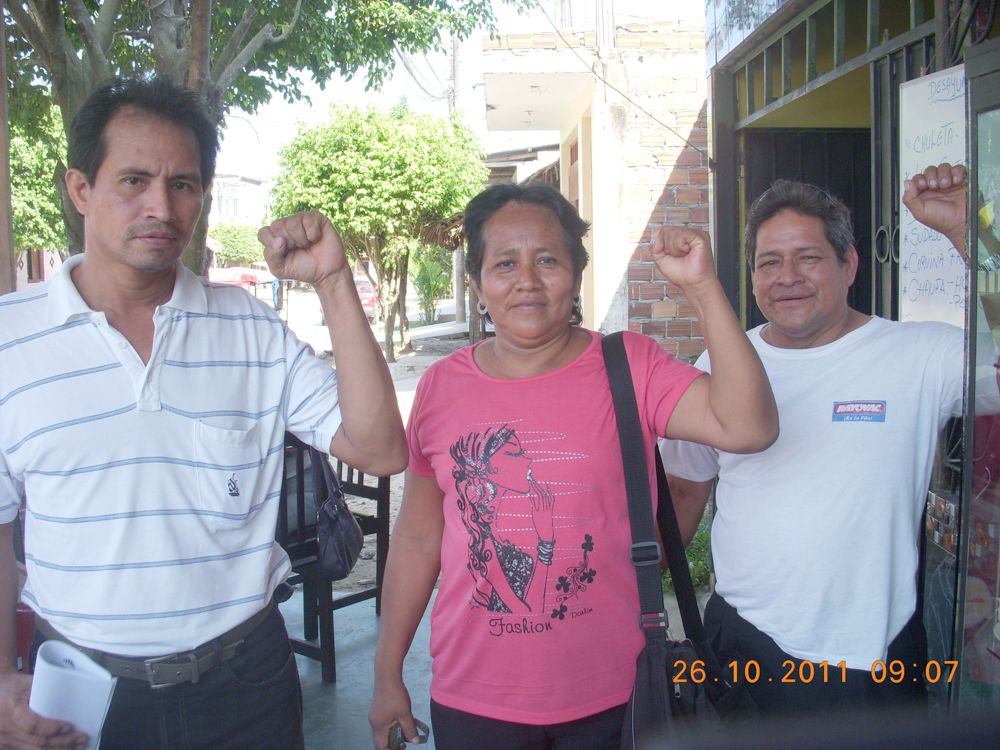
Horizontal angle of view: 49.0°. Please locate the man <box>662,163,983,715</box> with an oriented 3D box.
[{"bbox_3d":[0.550,0.472,1.853,0.580,1.630,0.420,1,6,13],"label":"man"}]

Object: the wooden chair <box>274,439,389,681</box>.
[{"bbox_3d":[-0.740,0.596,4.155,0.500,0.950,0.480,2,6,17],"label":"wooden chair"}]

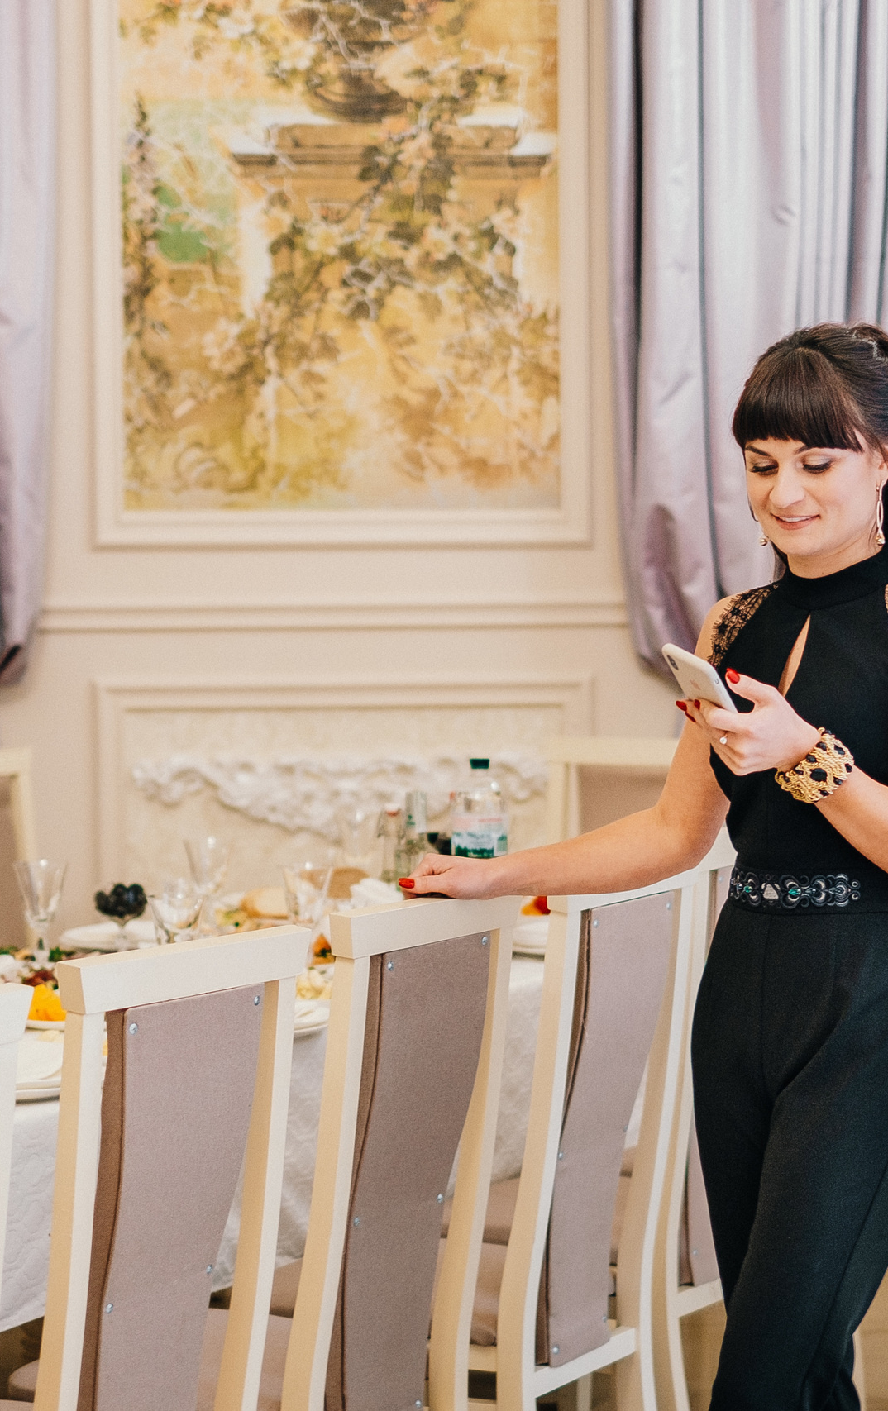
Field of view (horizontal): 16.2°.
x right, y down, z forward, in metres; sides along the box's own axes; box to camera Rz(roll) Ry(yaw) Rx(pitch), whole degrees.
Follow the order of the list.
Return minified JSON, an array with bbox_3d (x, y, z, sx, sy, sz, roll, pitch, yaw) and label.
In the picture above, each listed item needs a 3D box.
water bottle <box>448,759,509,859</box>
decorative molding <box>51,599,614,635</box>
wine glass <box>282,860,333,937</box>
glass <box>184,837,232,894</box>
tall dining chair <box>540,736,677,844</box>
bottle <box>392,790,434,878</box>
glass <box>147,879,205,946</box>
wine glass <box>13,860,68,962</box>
[{"bbox_3d":[0.057,0.245,4.888,0.088,0.320,0.088,0,3,1],"label":"water bottle"},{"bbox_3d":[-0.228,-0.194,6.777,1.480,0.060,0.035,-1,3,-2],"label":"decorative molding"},{"bbox_3d":[-0.210,0.332,4.813,0.085,0.166,0.085,0,3,0],"label":"wine glass"},{"bbox_3d":[-0.393,0.311,5.205,0.084,0.175,0.084,0,3,0],"label":"glass"},{"bbox_3d":[0.323,0.581,6.420,0.420,1.000,0.520,1,3,20],"label":"tall dining chair"},{"bbox_3d":[-0.042,0.275,4.807,0.070,0.280,0.070,0,3,6],"label":"bottle"},{"bbox_3d":[-0.425,0.356,4.987,0.095,0.100,0.095,0,3,0],"label":"glass"},{"bbox_3d":[-0.631,0.331,4.887,0.085,0.166,0.085,0,3,0],"label":"wine glass"}]

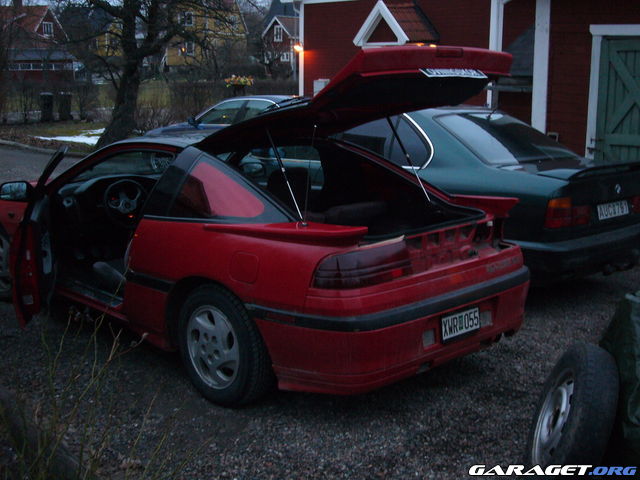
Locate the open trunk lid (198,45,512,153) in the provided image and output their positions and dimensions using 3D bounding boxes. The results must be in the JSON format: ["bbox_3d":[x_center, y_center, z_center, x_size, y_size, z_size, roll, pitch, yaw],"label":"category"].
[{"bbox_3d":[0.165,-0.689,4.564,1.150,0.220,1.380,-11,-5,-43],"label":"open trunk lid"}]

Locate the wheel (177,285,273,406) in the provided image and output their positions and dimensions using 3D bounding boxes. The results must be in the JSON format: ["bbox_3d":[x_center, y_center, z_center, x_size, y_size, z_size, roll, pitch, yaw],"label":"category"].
[{"bbox_3d":[-0.473,0.534,4.407,0.210,0.630,0.630,-9,14,-43],"label":"wheel"}]

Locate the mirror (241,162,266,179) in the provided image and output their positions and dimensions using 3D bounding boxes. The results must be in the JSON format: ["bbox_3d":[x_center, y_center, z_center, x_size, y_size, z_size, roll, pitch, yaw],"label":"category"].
[{"bbox_3d":[-0.520,-0.543,6.614,0.190,0.130,0.110,-9,14,-43],"label":"mirror"}]

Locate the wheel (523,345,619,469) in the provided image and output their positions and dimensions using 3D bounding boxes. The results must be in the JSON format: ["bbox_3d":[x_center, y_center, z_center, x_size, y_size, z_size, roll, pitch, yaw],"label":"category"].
[{"bbox_3d":[0.950,0.719,3.255,0.175,0.640,0.640,18,12,5],"label":"wheel"}]

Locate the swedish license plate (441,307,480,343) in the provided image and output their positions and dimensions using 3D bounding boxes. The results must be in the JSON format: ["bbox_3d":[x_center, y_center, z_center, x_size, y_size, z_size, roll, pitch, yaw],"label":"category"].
[{"bbox_3d":[0.700,0.415,4.212,0.295,0.112,0.015,-9,14,-43],"label":"swedish license plate"}]

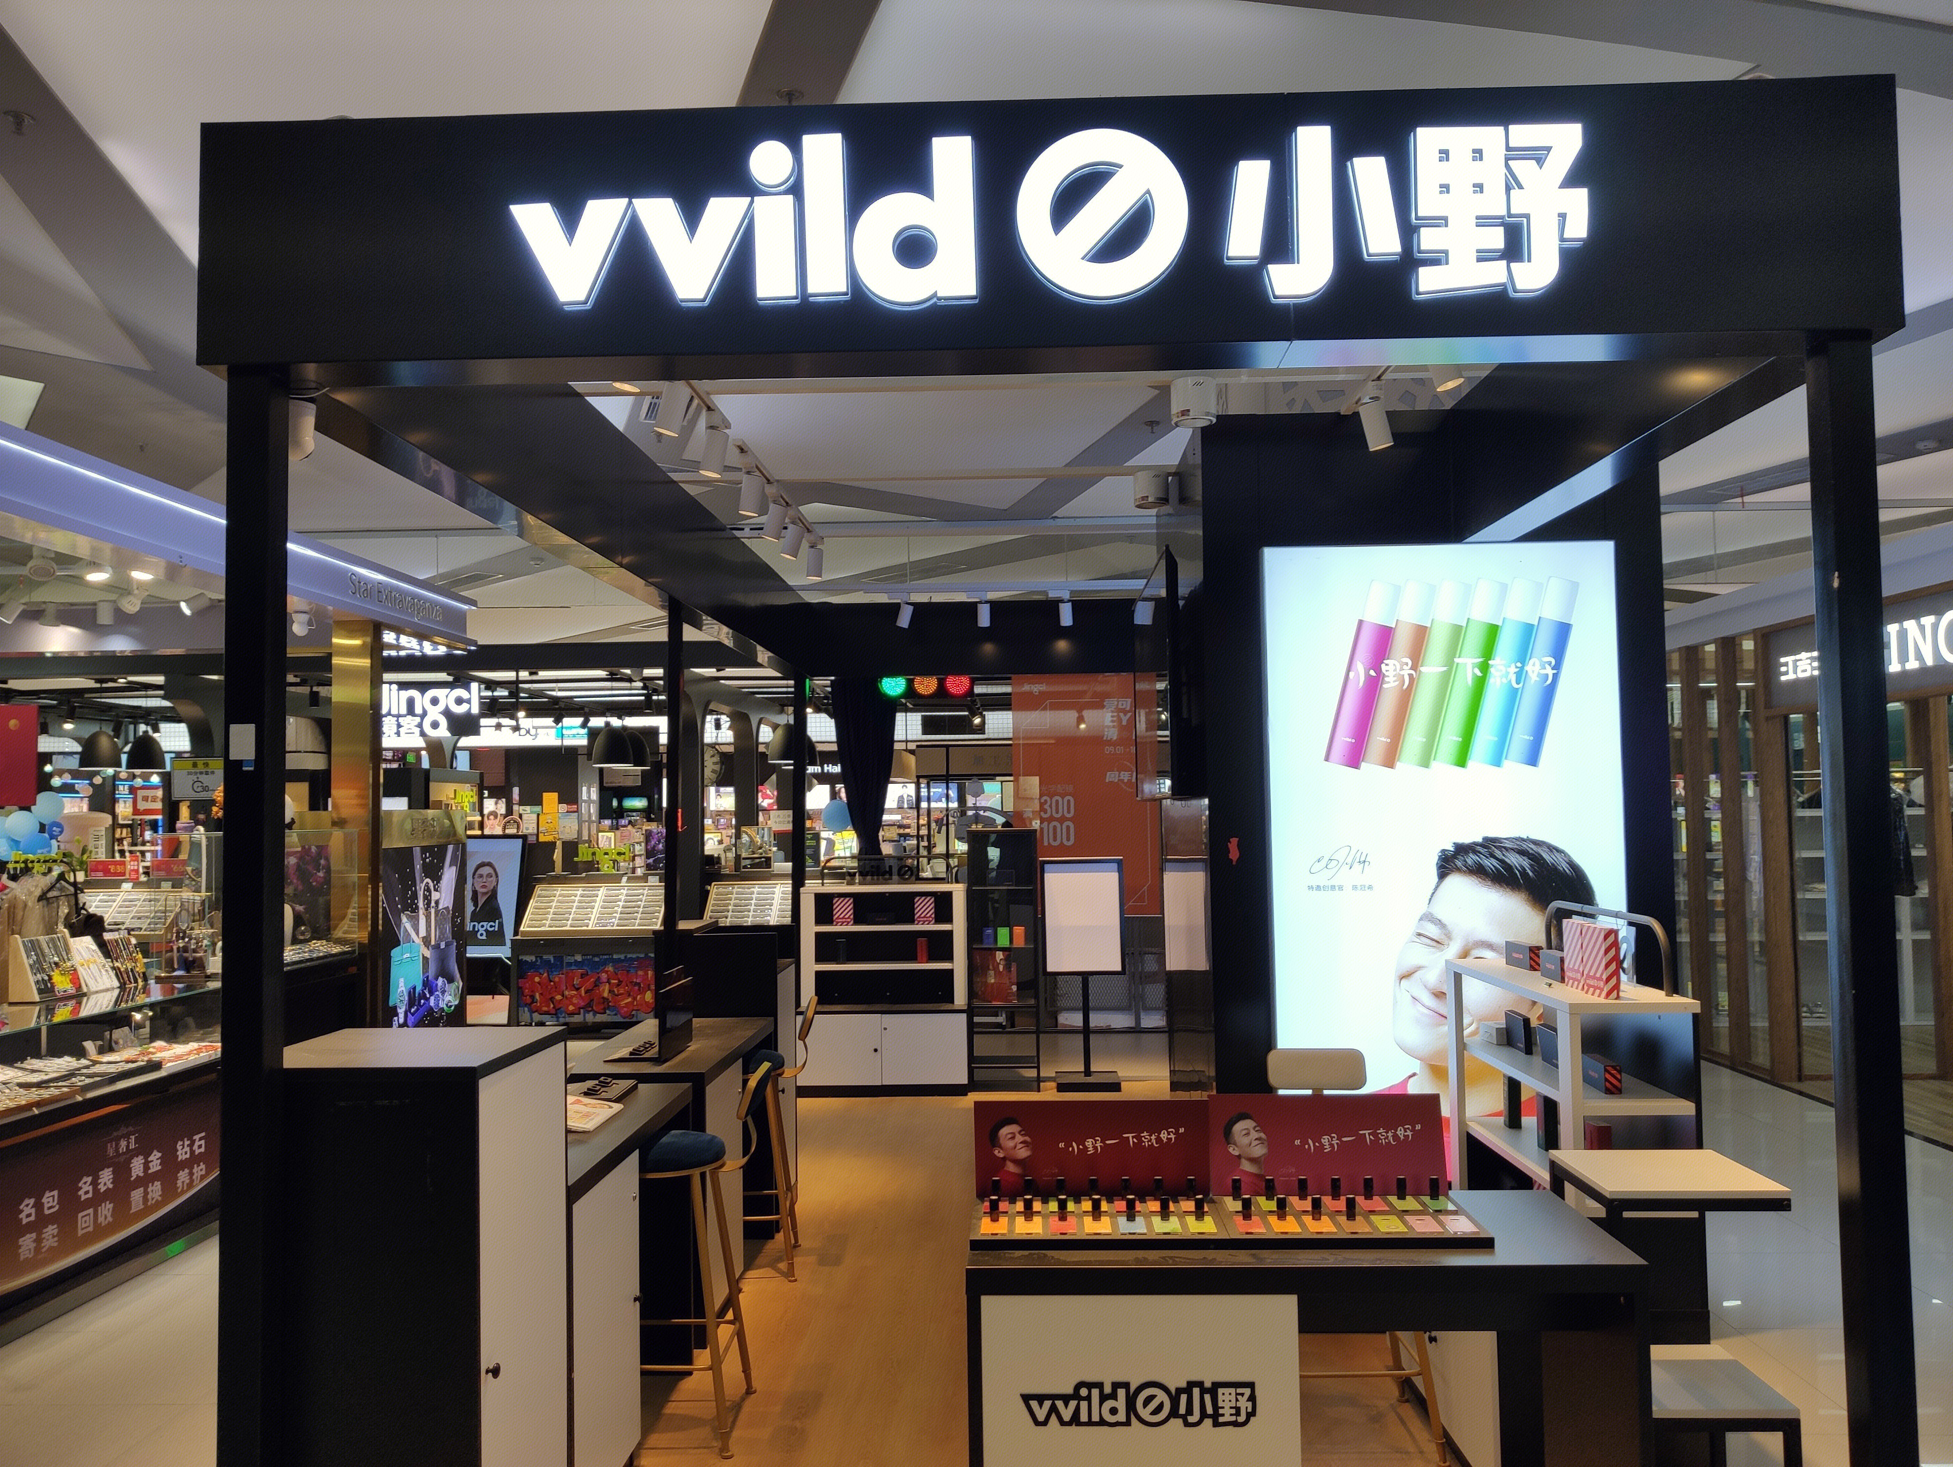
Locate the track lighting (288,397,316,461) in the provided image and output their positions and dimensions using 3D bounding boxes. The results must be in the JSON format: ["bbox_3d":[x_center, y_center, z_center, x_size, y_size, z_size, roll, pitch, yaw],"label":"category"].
[{"bbox_3d":[-1.239,-0.552,2.674,0.080,0.120,0.080,-1,-3,2],"label":"track lighting"}]

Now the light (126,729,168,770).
[{"bbox_3d":[-7.481,0.151,13.233,0.325,0.335,0.325,-1,-3,2],"label":"light"}]

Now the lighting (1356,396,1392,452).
[{"bbox_3d":[1.161,-0.899,4.277,0.074,0.150,0.074,-11,-3,1],"label":"lighting"}]

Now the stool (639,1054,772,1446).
[{"bbox_3d":[-0.795,1.383,3.998,0.529,0.971,0.458,-1,-3,-1],"label":"stool"}]

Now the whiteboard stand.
[{"bbox_3d":[0.589,1.317,8.151,0.461,1.253,0.260,-1,-3,2],"label":"whiteboard stand"}]

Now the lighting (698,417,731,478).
[{"bbox_3d":[-0.795,-0.869,4.455,0.080,0.180,0.082,-1,-3,2],"label":"lighting"}]

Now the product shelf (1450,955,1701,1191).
[{"bbox_3d":[1.413,0.916,3.530,0.281,0.656,0.845,-1,-3,2],"label":"product shelf"}]

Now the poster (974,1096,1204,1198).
[{"bbox_3d":[0.239,0.850,3.005,0.476,0.195,0.012,-1,-15,2],"label":"poster"}]

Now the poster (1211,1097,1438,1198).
[{"bbox_3d":[0.687,0.798,2.862,0.449,0.190,0.025,-1,-13,2],"label":"poster"}]

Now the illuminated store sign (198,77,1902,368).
[{"bbox_3d":[0.102,-0.862,2.539,2.879,0.427,0.150,-1,-3,2],"label":"illuminated store sign"}]

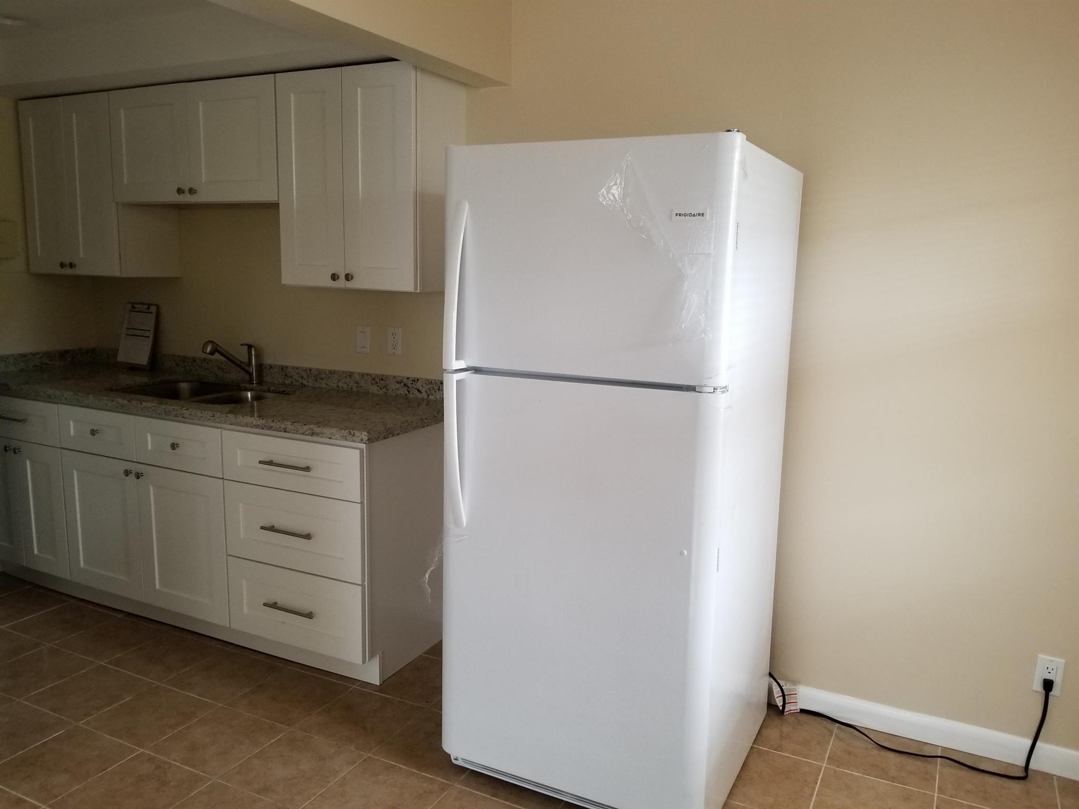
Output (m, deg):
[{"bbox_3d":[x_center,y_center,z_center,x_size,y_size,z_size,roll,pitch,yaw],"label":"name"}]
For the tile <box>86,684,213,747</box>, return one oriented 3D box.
[{"bbox_3d":[-1.249,1.004,2.614,0.298,0.010,0.298,5,10,26],"label":"tile"}]

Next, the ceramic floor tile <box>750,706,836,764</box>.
[{"bbox_3d":[0.770,1.044,2.589,0.298,0.010,0.265,5,10,26],"label":"ceramic floor tile"}]

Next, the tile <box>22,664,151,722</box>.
[{"bbox_3d":[-1.528,0.982,2.760,0.300,0.010,0.300,6,10,26],"label":"tile"}]

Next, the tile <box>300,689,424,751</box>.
[{"bbox_3d":[-0.574,1.016,2.610,0.298,0.010,0.298,5,10,26],"label":"tile"}]

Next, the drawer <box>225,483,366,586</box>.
[{"bbox_3d":[-0.753,0.404,3.035,0.611,0.285,0.500,6,10,26],"label":"drawer"}]

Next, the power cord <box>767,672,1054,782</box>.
[{"bbox_3d":[1.101,0.909,2.505,0.810,0.295,0.100,5,10,26],"label":"power cord"}]

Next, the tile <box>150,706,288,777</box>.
[{"bbox_3d":[-0.990,1.036,2.500,0.300,0.010,0.300,6,10,26],"label":"tile"}]

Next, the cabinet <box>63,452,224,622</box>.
[{"bbox_3d":[-1.422,0.466,3.434,0.916,0.563,0.600,6,10,26],"label":"cabinet"}]

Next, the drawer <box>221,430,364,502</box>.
[{"bbox_3d":[-0.747,0.174,2.998,0.611,0.178,0.500,6,10,26],"label":"drawer"}]

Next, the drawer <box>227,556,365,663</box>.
[{"bbox_3d":[-0.771,0.689,3.054,0.620,0.286,0.500,5,10,26],"label":"drawer"}]

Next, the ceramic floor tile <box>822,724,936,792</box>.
[{"bbox_3d":[1.053,1.086,2.493,0.300,0.010,0.277,6,10,26],"label":"ceramic floor tile"}]

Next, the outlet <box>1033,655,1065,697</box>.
[{"bbox_3d":[1.474,0.784,2.343,0.070,0.114,0.012,5,10,26],"label":"outlet"}]

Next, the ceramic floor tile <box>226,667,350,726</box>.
[{"bbox_3d":[-0.845,0.990,2.744,0.298,0.010,0.298,5,10,26],"label":"ceramic floor tile"}]

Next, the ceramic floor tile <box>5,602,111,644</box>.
[{"bbox_3d":[-1.934,0.889,3.287,0.300,0.010,0.300,6,10,26],"label":"ceramic floor tile"}]

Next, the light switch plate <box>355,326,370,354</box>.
[{"bbox_3d":[-0.729,-0.265,3.346,0.072,0.116,0.007,6,10,26],"label":"light switch plate"}]

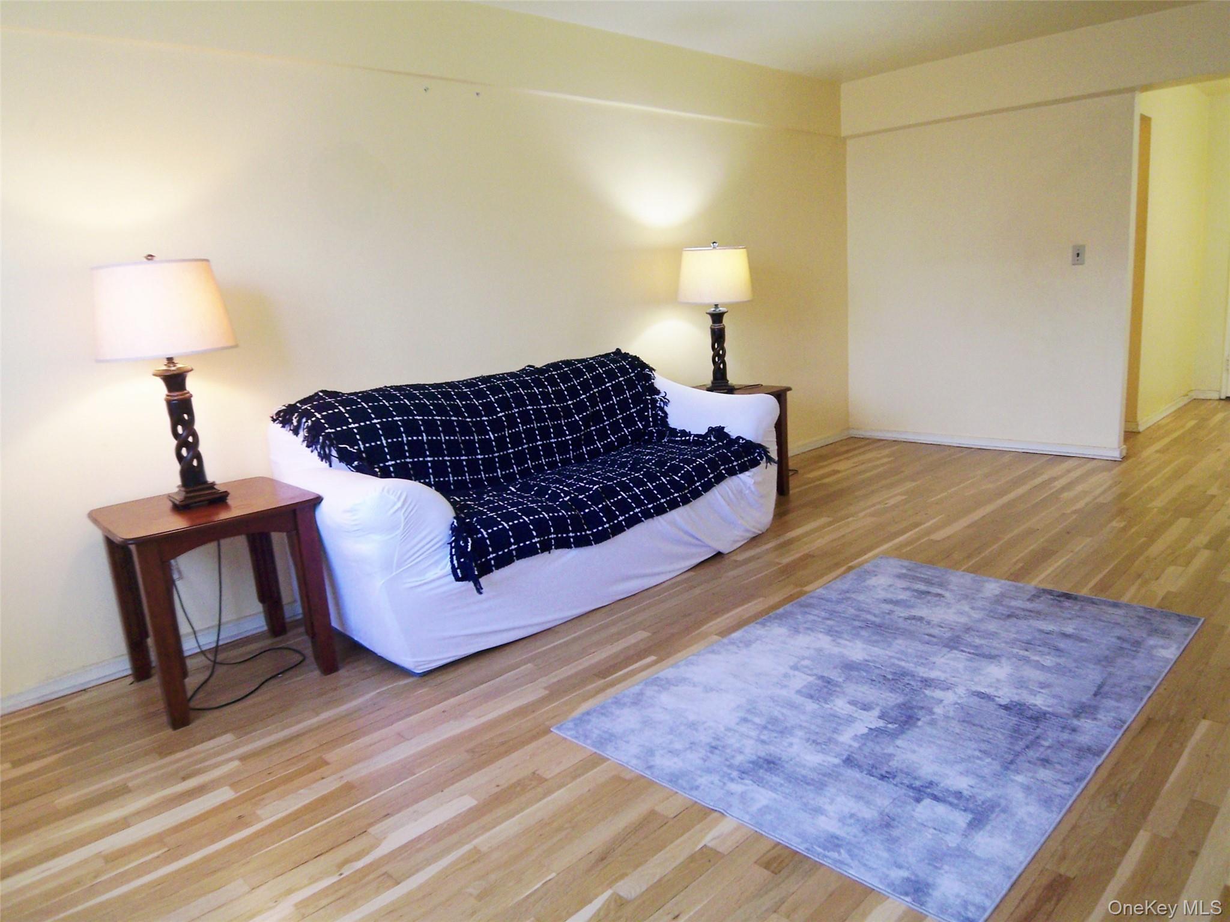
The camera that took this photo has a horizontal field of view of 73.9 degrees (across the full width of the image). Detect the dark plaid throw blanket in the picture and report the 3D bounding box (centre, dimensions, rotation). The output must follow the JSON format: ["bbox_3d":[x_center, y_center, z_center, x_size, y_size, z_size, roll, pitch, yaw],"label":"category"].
[{"bbox_3d":[-0.269,-0.048,3.447,1.970,0.680,0.830,-15,17,-42],"label":"dark plaid throw blanket"}]

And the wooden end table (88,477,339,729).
[{"bbox_3d":[-1.322,0.436,2.747,0.575,0.607,0.560,-15,17,-42],"label":"wooden end table"}]

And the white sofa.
[{"bbox_3d":[-0.241,0.056,3.525,2.085,0.880,0.860,-15,17,-42],"label":"white sofa"}]

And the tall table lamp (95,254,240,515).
[{"bbox_3d":[-1.432,-0.260,2.660,0.400,0.807,0.400,-15,17,-42],"label":"tall table lamp"}]

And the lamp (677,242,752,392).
[{"bbox_3d":[0.569,-0.798,4.529,0.400,0.807,0.400,-4,12,1],"label":"lamp"}]

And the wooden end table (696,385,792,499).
[{"bbox_3d":[0.596,-0.079,4.538,0.585,0.607,0.560,-15,17,-42],"label":"wooden end table"}]

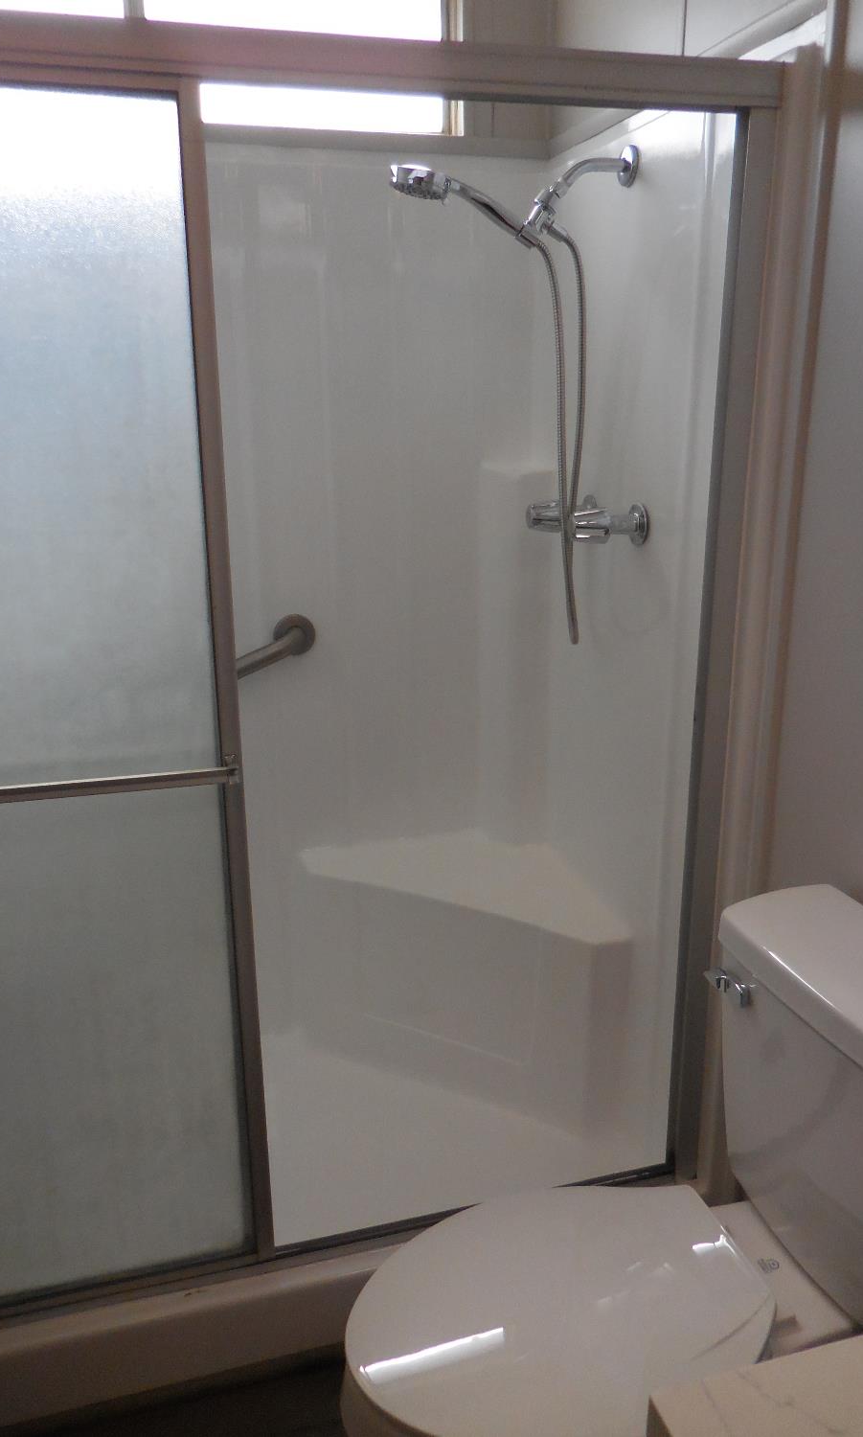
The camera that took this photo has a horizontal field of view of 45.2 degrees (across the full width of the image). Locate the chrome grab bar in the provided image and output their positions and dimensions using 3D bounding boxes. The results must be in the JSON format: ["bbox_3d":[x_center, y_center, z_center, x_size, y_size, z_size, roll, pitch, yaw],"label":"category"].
[{"bbox_3d":[-0.472,-0.057,2.045,0.543,0.083,0.080,-26,22,-6],"label":"chrome grab bar"}]

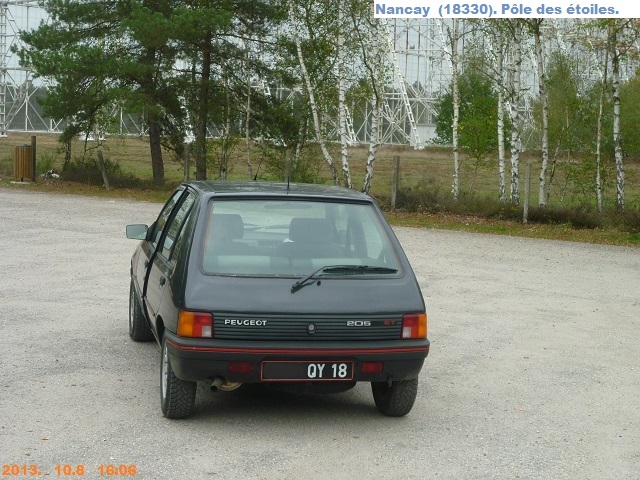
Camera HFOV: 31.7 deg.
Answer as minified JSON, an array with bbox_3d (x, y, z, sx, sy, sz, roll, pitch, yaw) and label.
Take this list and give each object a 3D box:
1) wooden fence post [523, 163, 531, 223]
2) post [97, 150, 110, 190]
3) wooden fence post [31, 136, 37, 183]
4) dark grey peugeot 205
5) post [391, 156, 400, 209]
[{"bbox_3d":[4.634,-1.048,25.194,0.100,1.318,0.100,4,5,10],"label":"wooden fence post"},{"bbox_3d":[-5.789,-1.869,30.198,0.105,1.075,0.105,-13,8,-10],"label":"post"},{"bbox_3d":[-8.150,-2.302,32.240,0.135,1.306,0.135,1,5,-14],"label":"wooden fence post"},{"bbox_3d":[-0.472,0.257,7.981,1.600,1.380,3.700,2,5,-14],"label":"dark grey peugeot 205"},{"bbox_3d":[1.827,-1.382,27.362,0.125,1.321,0.125,3,5,4],"label":"post"}]

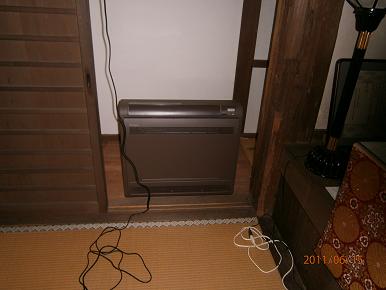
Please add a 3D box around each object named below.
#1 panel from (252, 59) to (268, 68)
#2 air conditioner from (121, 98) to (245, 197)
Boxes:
[{"bbox_3d":[0.575,-0.692,2.479,0.150,0.063,0.030,0,25,-7],"label":"panel"},{"bbox_3d":[-0.080,0.015,1.827,0.700,0.590,0.200,0,25,-7],"label":"air conditioner"}]

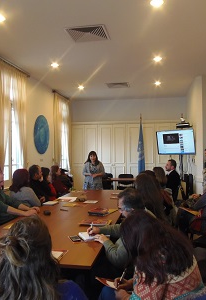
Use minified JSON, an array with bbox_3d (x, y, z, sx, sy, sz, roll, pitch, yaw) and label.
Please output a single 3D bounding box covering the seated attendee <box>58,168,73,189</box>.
[{"bbox_3d":[-0.820,0.980,6.200,0.650,1.200,0.500,0,0,-18],"label":"seated attendee"}]

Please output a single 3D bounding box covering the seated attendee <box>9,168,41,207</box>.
[{"bbox_3d":[-1.100,0.930,4.080,0.720,1.280,0.500,0,0,-37],"label":"seated attendee"}]

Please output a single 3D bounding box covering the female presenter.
[{"bbox_3d":[-0.200,0.800,6.200,0.500,1.580,0.340,0,0,3],"label":"female presenter"}]

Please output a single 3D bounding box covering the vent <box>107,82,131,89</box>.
[{"bbox_3d":[0.400,-1.730,7.450,0.590,0.060,0.590,0,0,10],"label":"vent"}]

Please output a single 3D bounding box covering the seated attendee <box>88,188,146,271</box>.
[{"bbox_3d":[0.230,0.960,2.470,0.800,1.200,0.560,0,0,5],"label":"seated attendee"}]

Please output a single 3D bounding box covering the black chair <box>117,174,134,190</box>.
[{"bbox_3d":[0.730,1.190,8.650,0.530,0.820,0.550,0,0,10],"label":"black chair"}]

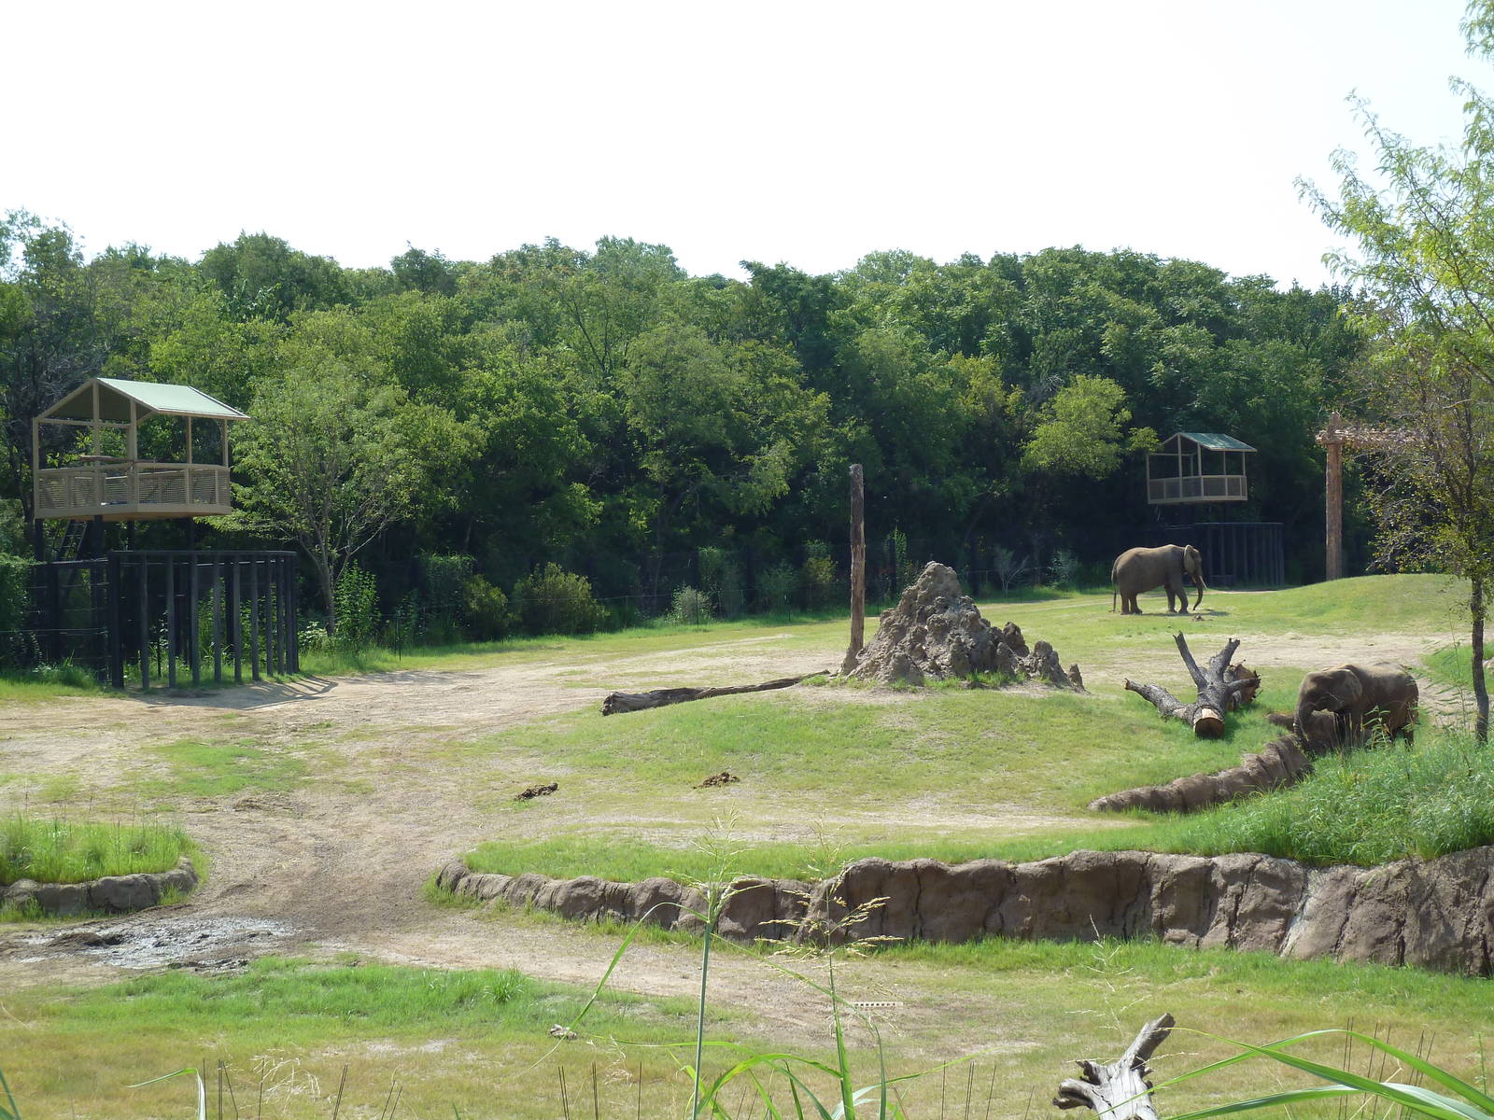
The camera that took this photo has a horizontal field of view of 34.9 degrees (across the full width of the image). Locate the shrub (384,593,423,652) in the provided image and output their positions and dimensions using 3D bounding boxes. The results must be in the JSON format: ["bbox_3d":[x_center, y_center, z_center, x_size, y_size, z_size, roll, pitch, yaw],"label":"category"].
[{"bbox_3d":[-10.137,1.841,70.000,1.200,1.800,1.200,-1,1,0],"label":"shrub"}]

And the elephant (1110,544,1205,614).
[{"bbox_3d":[14.712,0.690,85.000,3.400,2.500,1.400,-1,1,-18],"label":"elephant"}]

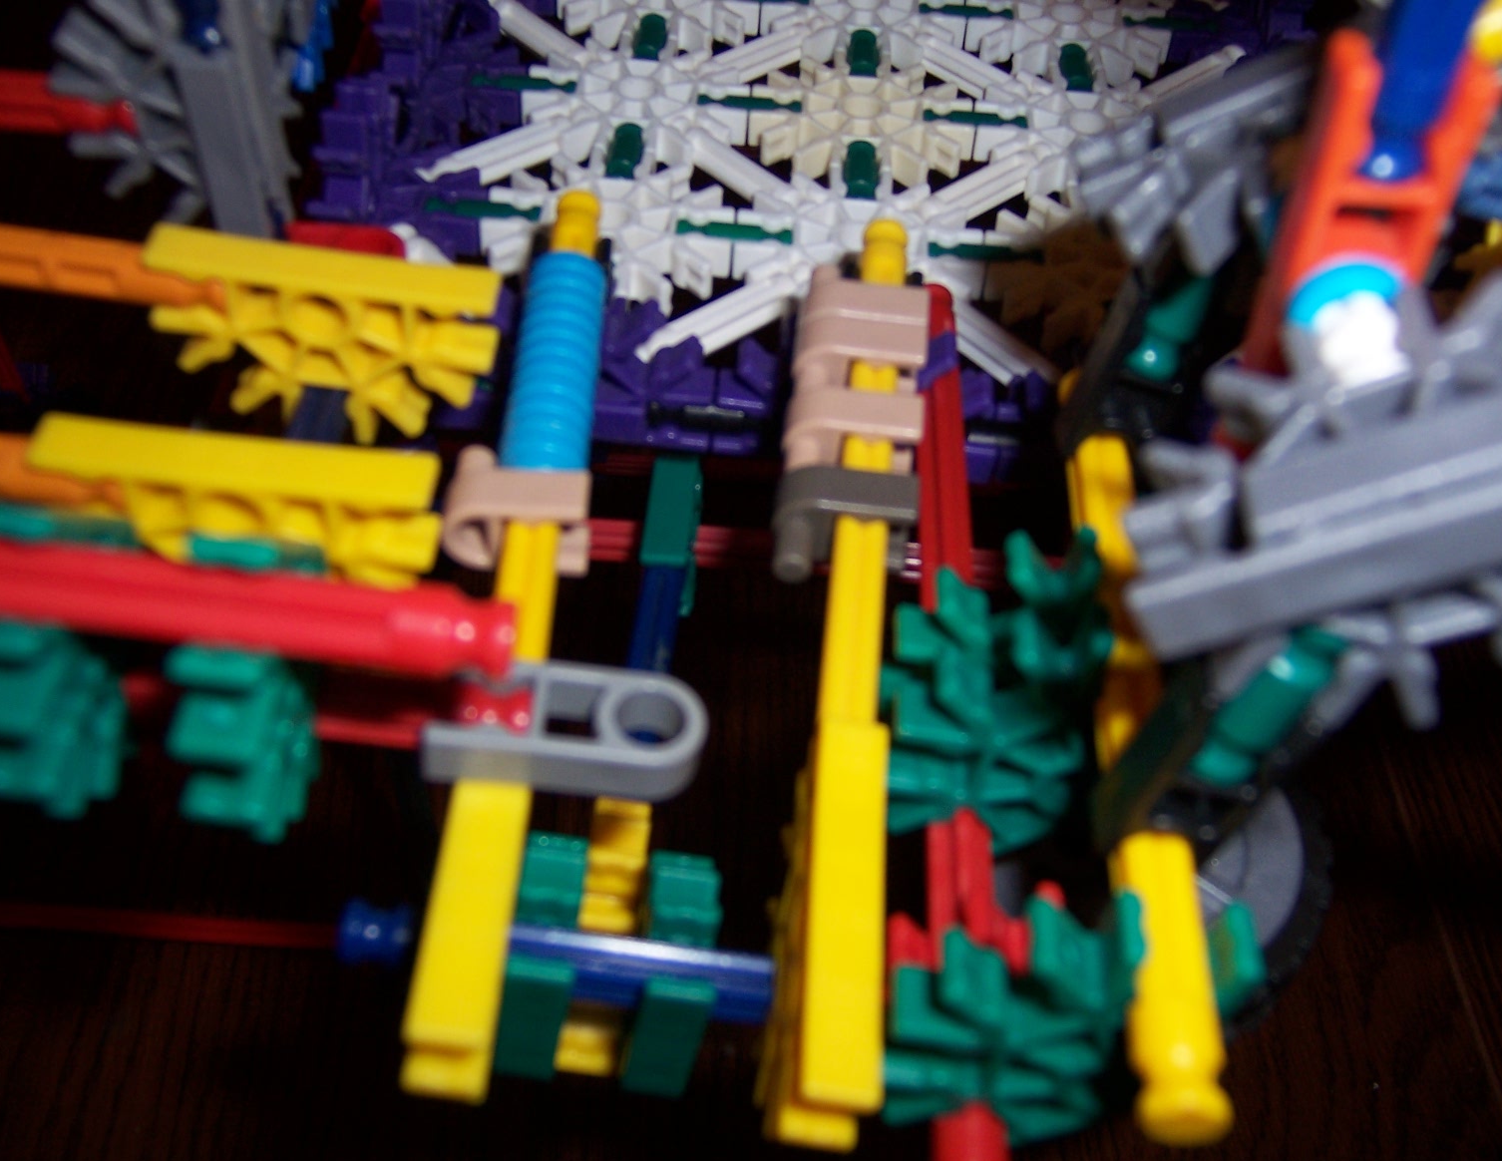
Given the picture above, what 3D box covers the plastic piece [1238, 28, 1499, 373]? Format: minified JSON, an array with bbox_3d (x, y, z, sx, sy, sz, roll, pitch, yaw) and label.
[{"bbox_3d":[0.042,-0.020,0.103,0.010,0.035,0.006,-2,48,6],"label":"plastic piece"}]

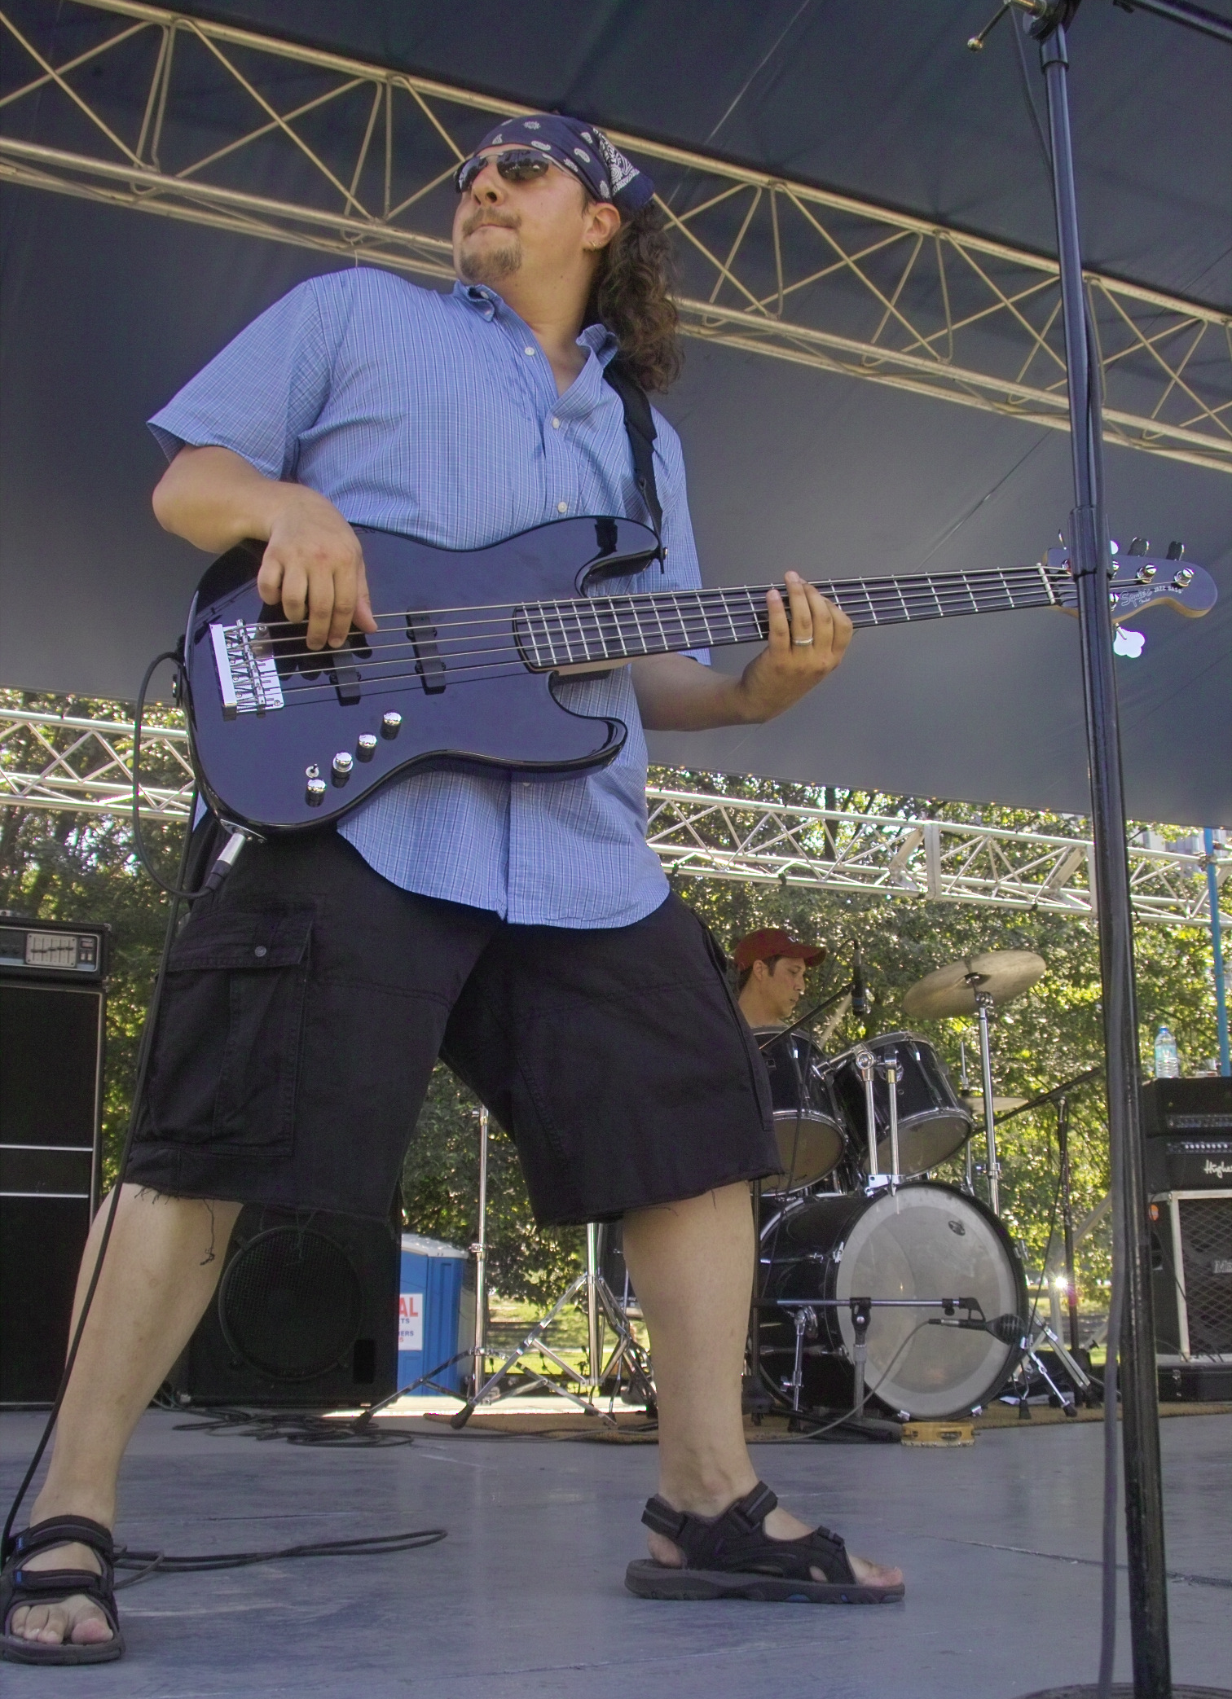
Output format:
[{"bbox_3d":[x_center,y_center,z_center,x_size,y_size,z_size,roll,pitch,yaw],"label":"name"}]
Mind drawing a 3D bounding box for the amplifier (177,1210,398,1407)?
[{"bbox_3d":[-0.900,1.148,4.640,0.570,0.600,0.440,5,-14,-21],"label":"amplifier"}]

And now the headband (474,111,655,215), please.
[{"bbox_3d":[-0.063,-0.827,2.138,0.180,0.145,0.245,-12,-18,41],"label":"headband"}]

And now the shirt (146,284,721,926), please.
[{"bbox_3d":[-0.165,-0.282,1.937,0.660,0.800,0.360,12,-20,-25],"label":"shirt"}]

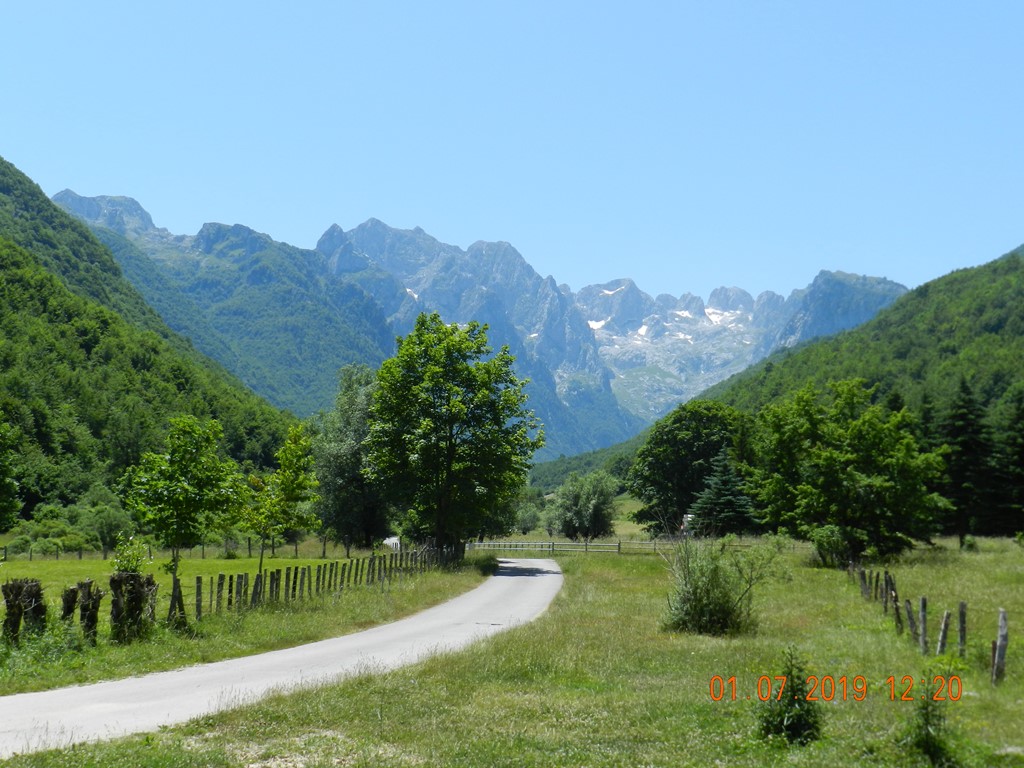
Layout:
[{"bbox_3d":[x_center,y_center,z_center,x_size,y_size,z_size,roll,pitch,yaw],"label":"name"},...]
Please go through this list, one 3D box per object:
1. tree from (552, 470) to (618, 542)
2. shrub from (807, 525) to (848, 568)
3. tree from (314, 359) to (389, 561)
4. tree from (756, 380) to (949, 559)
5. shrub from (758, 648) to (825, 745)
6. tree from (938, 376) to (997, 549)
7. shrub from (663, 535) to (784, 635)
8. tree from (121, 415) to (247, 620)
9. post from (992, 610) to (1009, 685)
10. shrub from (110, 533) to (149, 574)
[{"bbox_3d":[8.102,13.492,150.001,7.275,7.906,6.693,0,-6,0],"label":"tree"},{"bbox_3d":[15.583,8.001,67.000,1.969,2.177,2.000,0,-6,0],"label":"shrub"},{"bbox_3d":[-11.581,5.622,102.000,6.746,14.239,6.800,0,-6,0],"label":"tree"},{"bbox_3d":[18.266,4.640,73.000,10.300,9.705,10.000,0,-6,0],"label":"tree"},{"bbox_3d":[2.701,3.015,13.200,0.621,0.961,0.590,0,-6,0],"label":"shrub"},{"bbox_3d":[36.780,6.340,110.005,4.931,13.657,4.684,0,-6,0],"label":"tree"},{"bbox_3d":[4.383,4.151,28.200,2.528,2.052,2.073,0,-6,0],"label":"shrub"},{"bbox_3d":[-7.556,3.096,31.302,2.898,4.807,2.666,0,-6,0],"label":"tree"},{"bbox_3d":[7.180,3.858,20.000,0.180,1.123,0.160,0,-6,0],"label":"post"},{"bbox_3d":[-7.299,3.257,26.000,0.745,0.834,0.671,0,-6,0],"label":"shrub"}]

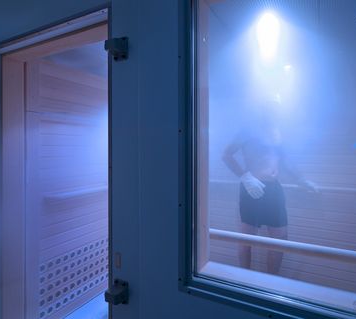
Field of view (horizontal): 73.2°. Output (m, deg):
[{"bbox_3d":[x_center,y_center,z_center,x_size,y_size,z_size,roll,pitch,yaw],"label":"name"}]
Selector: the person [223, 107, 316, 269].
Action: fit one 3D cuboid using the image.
[{"bbox_3d":[0.725,0.280,1.900,0.820,1.750,0.400,0,1,-16],"label":"person"}]

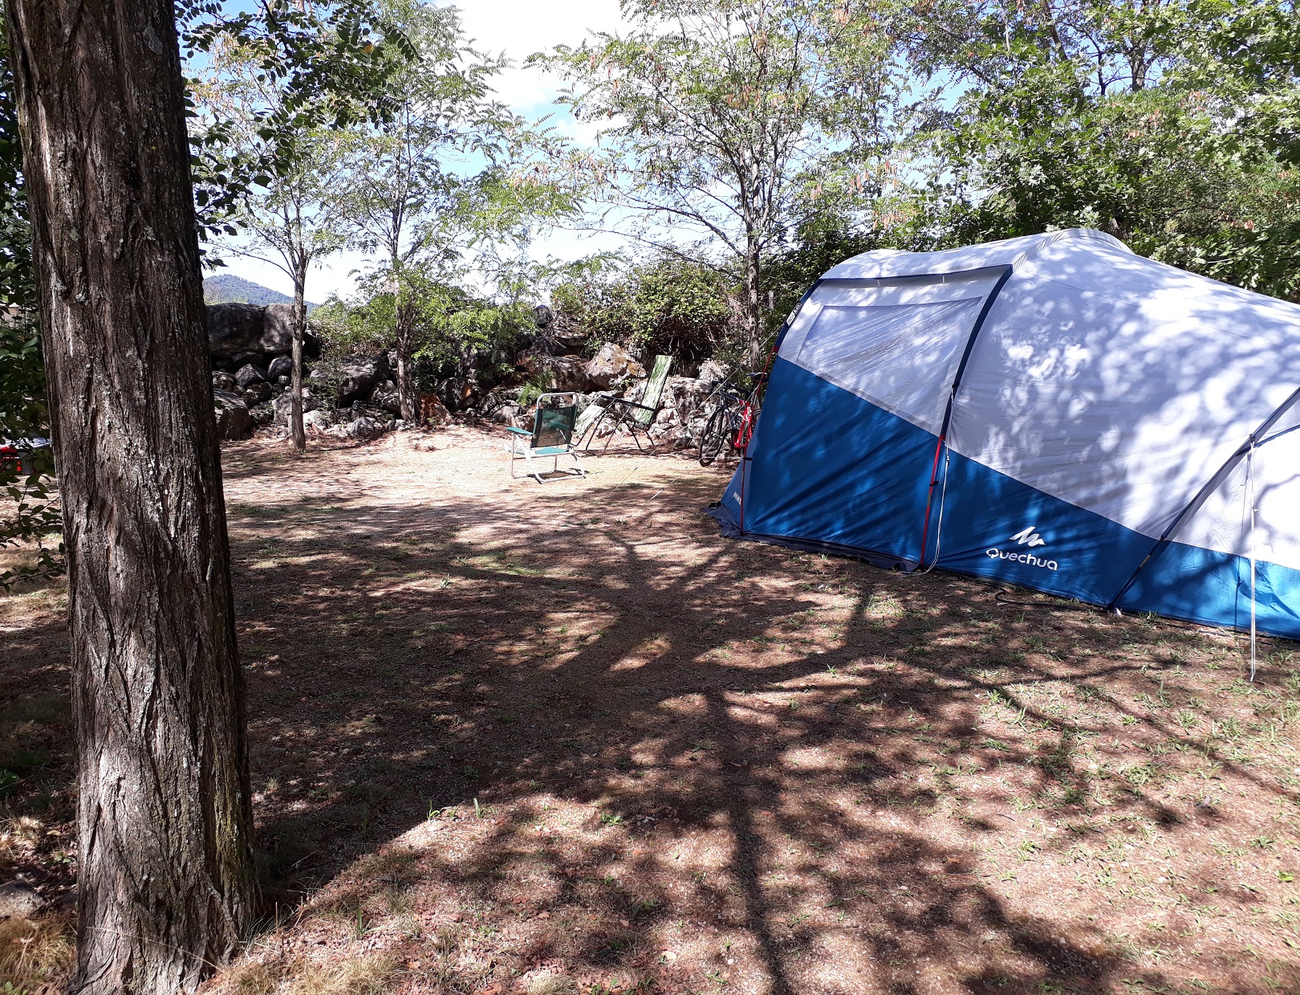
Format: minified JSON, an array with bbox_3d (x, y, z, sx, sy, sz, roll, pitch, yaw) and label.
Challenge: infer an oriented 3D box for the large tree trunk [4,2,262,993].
[{"bbox_3d":[-1.170,0.020,2.390,0.390,2.220,0.390,-5,10,-26],"label":"large tree trunk"}]

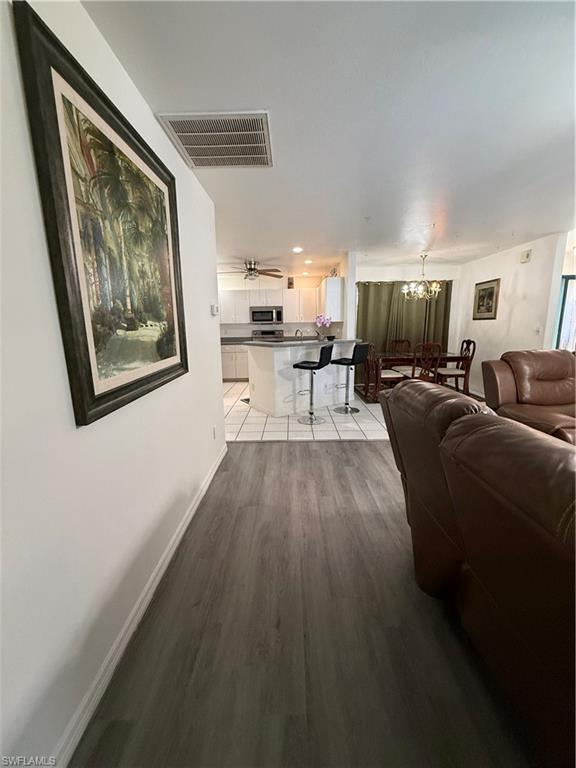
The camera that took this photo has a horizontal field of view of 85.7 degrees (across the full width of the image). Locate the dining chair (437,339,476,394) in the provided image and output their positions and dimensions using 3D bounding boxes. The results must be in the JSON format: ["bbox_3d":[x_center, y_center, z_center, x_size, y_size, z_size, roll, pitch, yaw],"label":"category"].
[{"bbox_3d":[3.034,-0.319,5.733,0.580,1.000,0.500,-1,11,1],"label":"dining chair"}]

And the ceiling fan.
[{"bbox_3d":[-0.625,-1.996,5.423,1.300,0.390,1.300,-1,11,1],"label":"ceiling fan"}]

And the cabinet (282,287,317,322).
[{"bbox_3d":[0.272,-1.821,7.254,0.770,0.750,0.320,-1,11,1],"label":"cabinet"}]

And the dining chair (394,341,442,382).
[{"bbox_3d":[2.220,-0.202,5.201,0.500,1.000,0.580,-1,11,1],"label":"dining chair"}]

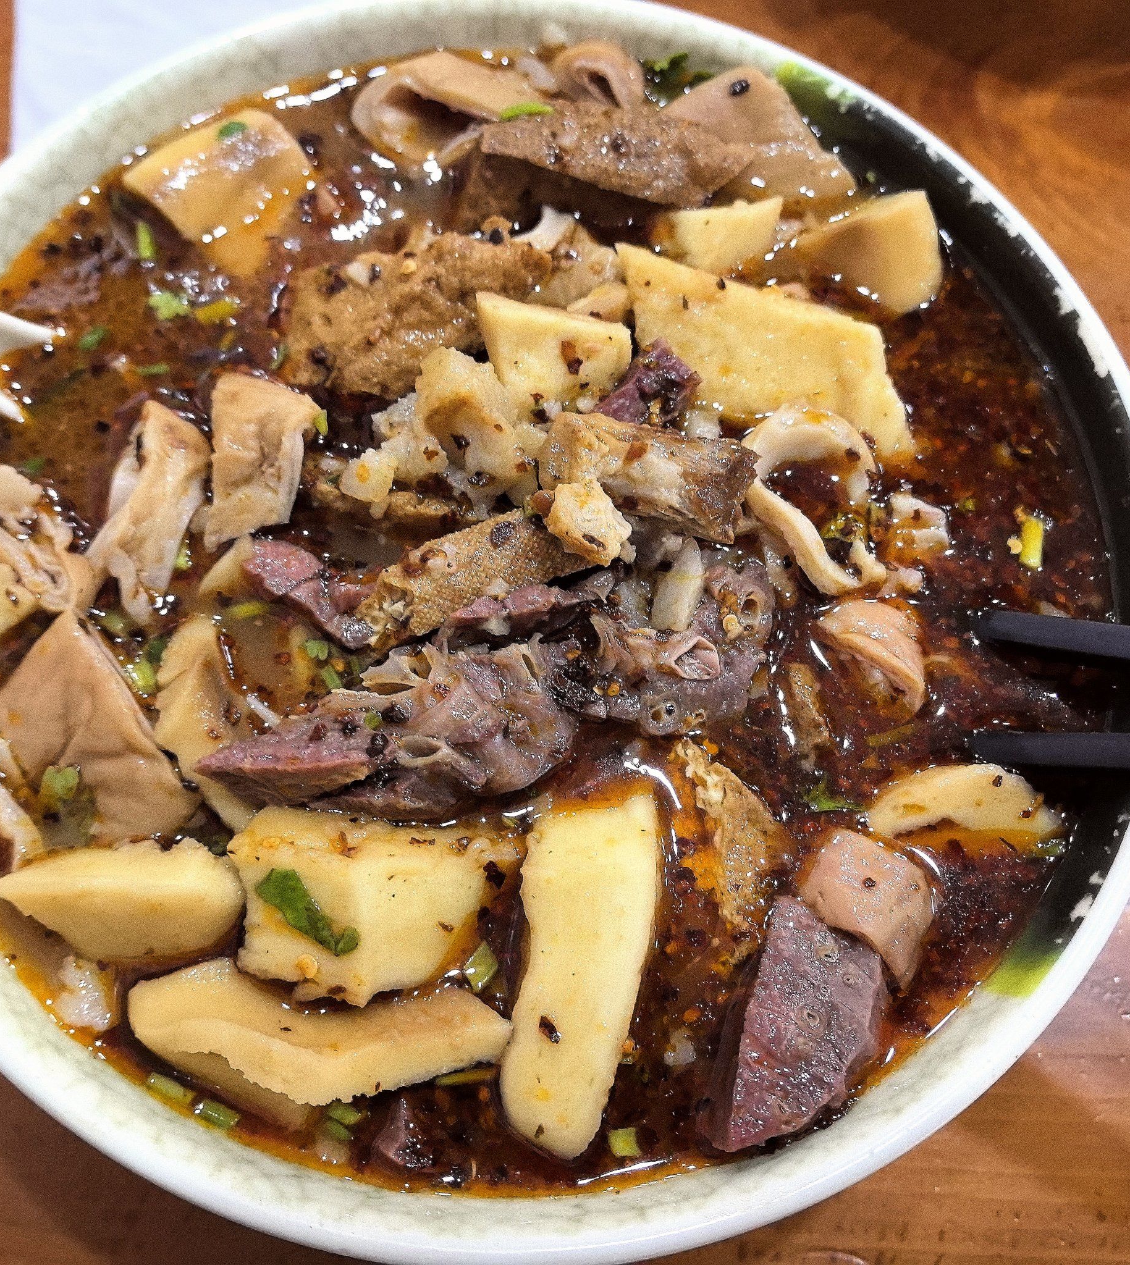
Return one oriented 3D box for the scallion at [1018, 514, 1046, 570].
[{"bbox_3d":[0.087,-0.017,0.245,0.004,0.004,0.010,11,73,-1],"label":"scallion"}]

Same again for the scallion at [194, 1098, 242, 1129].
[{"bbox_3d":[-0.055,0.076,0.207,0.006,0.003,0.003,23,73,3],"label":"scallion"}]

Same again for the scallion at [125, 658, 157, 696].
[{"bbox_3d":[-0.073,0.008,0.226,0.004,0.004,0.006,-20,76,-10],"label":"scallion"}]

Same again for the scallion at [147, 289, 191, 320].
[{"bbox_3d":[-0.074,-0.062,0.247,0.008,0.003,0.005,13,73,0],"label":"scallion"}]

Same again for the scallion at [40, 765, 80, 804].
[{"bbox_3d":[-0.084,0.025,0.219,0.006,0.004,0.005,-9,74,-7],"label":"scallion"}]

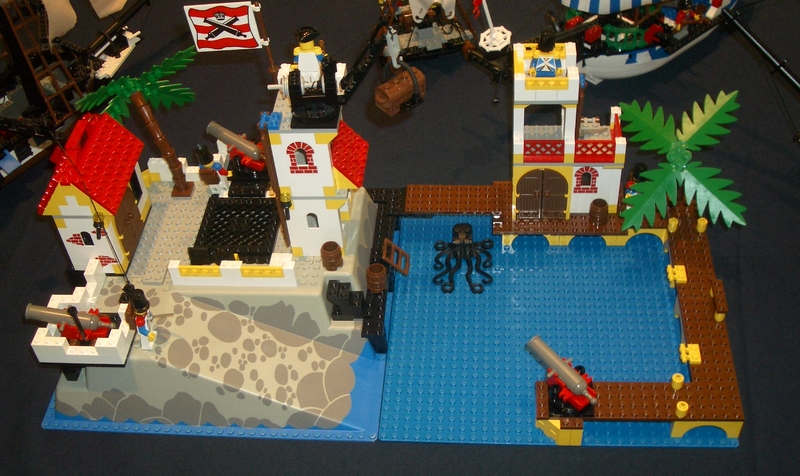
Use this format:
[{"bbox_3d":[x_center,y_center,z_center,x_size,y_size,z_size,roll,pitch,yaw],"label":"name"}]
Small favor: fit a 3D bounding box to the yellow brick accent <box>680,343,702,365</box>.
[{"bbox_3d":[0.209,0.083,0.683,0.015,0.005,0.016,1,44,6],"label":"yellow brick accent"}]

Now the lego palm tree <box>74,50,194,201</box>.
[{"bbox_3d":[-0.202,-0.087,0.765,0.129,0.113,0.120,1,44,6],"label":"lego palm tree"}]

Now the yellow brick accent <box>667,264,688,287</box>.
[{"bbox_3d":[0.216,0.028,0.740,0.015,0.005,0.016,1,44,6],"label":"yellow brick accent"}]

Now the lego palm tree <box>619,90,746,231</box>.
[{"bbox_3d":[0.219,-0.051,0.743,0.100,0.114,0.102,1,44,6],"label":"lego palm tree"}]

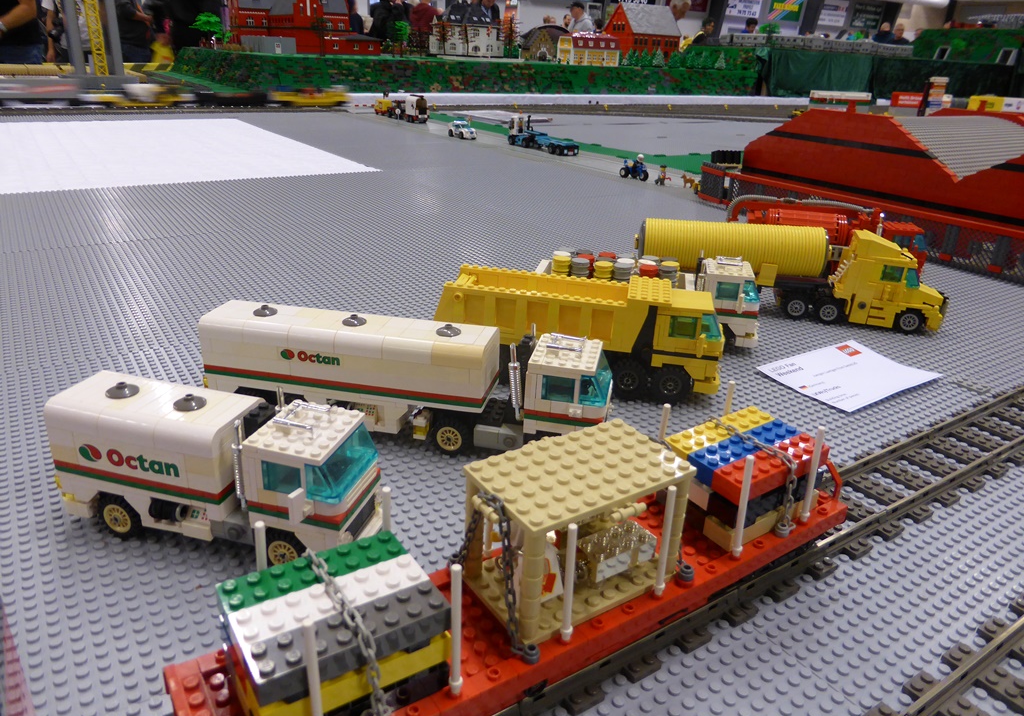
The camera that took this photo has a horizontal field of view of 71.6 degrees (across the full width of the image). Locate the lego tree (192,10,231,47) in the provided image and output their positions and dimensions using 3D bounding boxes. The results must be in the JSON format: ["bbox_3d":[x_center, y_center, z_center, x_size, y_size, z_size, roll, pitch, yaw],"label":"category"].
[{"bbox_3d":[-1.508,-1.644,3.558,0.185,0.185,0.170,-4,24,-15],"label":"lego tree"}]

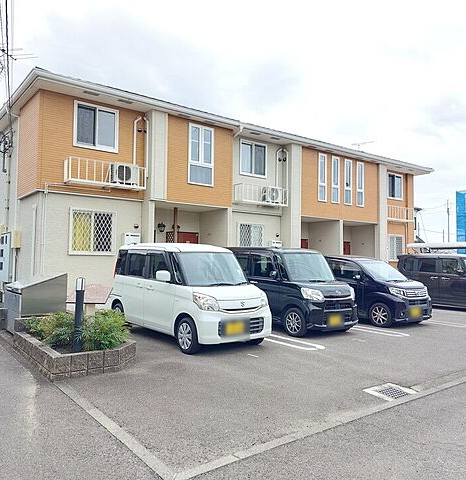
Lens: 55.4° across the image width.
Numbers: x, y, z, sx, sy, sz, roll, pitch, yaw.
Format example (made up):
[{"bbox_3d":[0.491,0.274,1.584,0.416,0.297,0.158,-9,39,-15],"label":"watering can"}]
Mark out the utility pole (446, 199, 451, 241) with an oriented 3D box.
[{"bbox_3d":[26.126,-0.632,54.101,0.300,9.300,0.300,3,-3,-38],"label":"utility pole"}]

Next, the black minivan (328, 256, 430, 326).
[{"bbox_3d":[3.295,1.219,11.381,1.480,1.630,3.400,2,-3,-34],"label":"black minivan"}]

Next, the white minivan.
[{"bbox_3d":[-0.901,0.922,8.099,1.480,1.735,3.400,3,-3,-40],"label":"white minivan"}]

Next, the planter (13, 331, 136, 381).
[{"bbox_3d":[-2.301,1.579,6.531,1.420,0.300,2.400,3,-3,-38],"label":"planter"}]

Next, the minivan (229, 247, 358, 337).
[{"bbox_3d":[1.172,1.058,9.946,1.480,1.750,3.400,2,-3,-34],"label":"minivan"}]

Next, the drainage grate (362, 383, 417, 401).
[{"bbox_3d":[1.760,1.716,4.986,0.550,0.040,0.400,3,-3,-38],"label":"drainage grate"}]

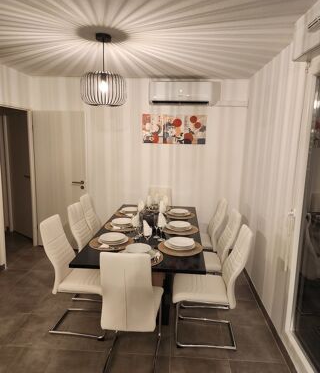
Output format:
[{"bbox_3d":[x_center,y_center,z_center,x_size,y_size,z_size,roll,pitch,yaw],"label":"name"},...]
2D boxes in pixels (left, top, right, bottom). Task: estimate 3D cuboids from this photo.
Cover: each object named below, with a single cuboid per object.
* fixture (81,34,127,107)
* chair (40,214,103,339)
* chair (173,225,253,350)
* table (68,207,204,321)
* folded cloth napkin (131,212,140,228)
[{"bbox_3d":[-0.461,-0.953,2.429,0.391,0.552,0.391,2,10,4],"label":"fixture"},{"bbox_3d":[-0.678,0.772,2.633,0.590,0.975,0.420,3,9,8],"label":"chair"},{"bbox_3d":[0.422,0.815,2.529,0.590,0.975,0.420,2,9,3],"label":"chair"},{"bbox_3d":[-0.101,0.810,3.210,1.003,0.762,1.986,2,10,4],"label":"table"},{"bbox_3d":[-0.222,0.311,2.790,0.080,0.150,0.060,2,10,4],"label":"folded cloth napkin"}]

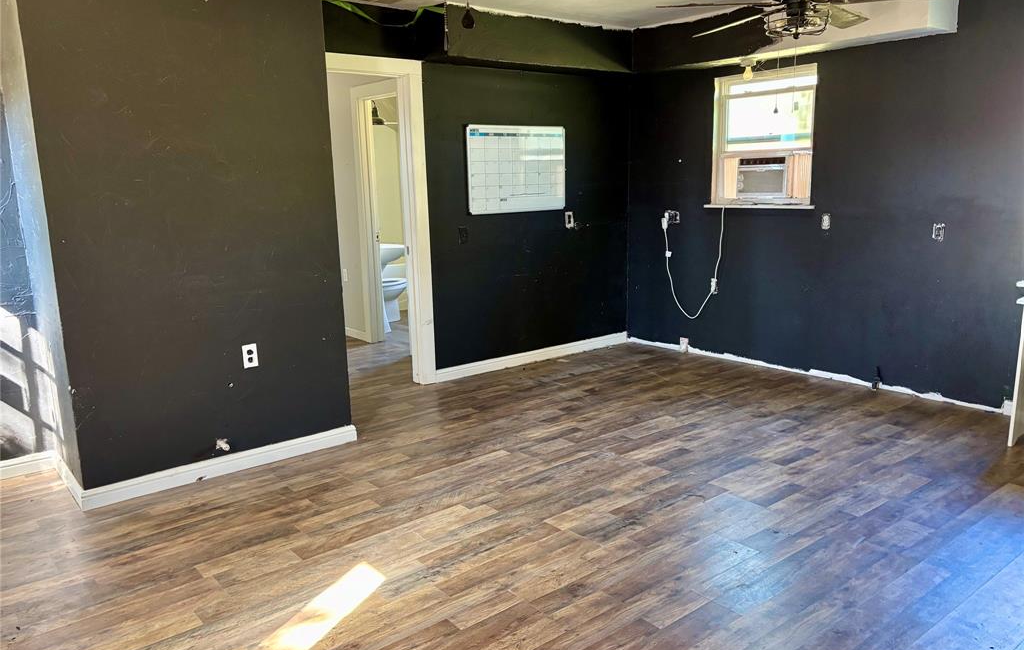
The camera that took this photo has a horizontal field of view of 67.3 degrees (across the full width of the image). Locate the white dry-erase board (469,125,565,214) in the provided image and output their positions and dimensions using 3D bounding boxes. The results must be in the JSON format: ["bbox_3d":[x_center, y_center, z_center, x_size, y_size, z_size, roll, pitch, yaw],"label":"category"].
[{"bbox_3d":[0.057,-1.130,5.585,0.917,0.609,0.020,-10,14,-38],"label":"white dry-erase board"}]

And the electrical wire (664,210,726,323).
[{"bbox_3d":[1.376,-0.470,5.884,0.050,0.840,0.537,-10,14,-38],"label":"electrical wire"}]

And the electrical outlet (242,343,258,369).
[{"bbox_3d":[-1.278,0.153,3.764,0.070,0.113,0.010,-10,14,-38],"label":"electrical outlet"}]

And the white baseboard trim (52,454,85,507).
[{"bbox_3d":[-2.092,0.727,3.635,0.017,0.093,0.697,-10,14,-38],"label":"white baseboard trim"}]

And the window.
[{"bbox_3d":[1.750,-1.281,5.340,0.120,0.911,0.802,-10,14,-38],"label":"window"}]

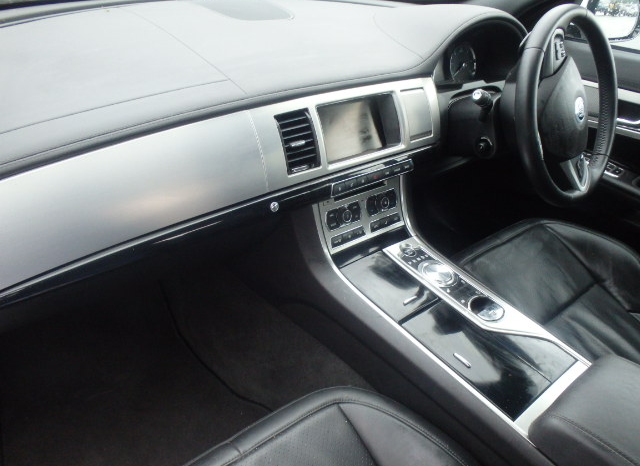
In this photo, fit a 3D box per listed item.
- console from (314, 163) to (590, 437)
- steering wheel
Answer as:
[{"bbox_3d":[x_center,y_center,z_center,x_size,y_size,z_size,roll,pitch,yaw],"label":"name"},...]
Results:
[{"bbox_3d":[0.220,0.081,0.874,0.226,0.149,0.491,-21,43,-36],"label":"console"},{"bbox_3d":[0.475,-0.244,1.023,0.380,0.380,0.100,-21,18,-37],"label":"steering wheel"}]

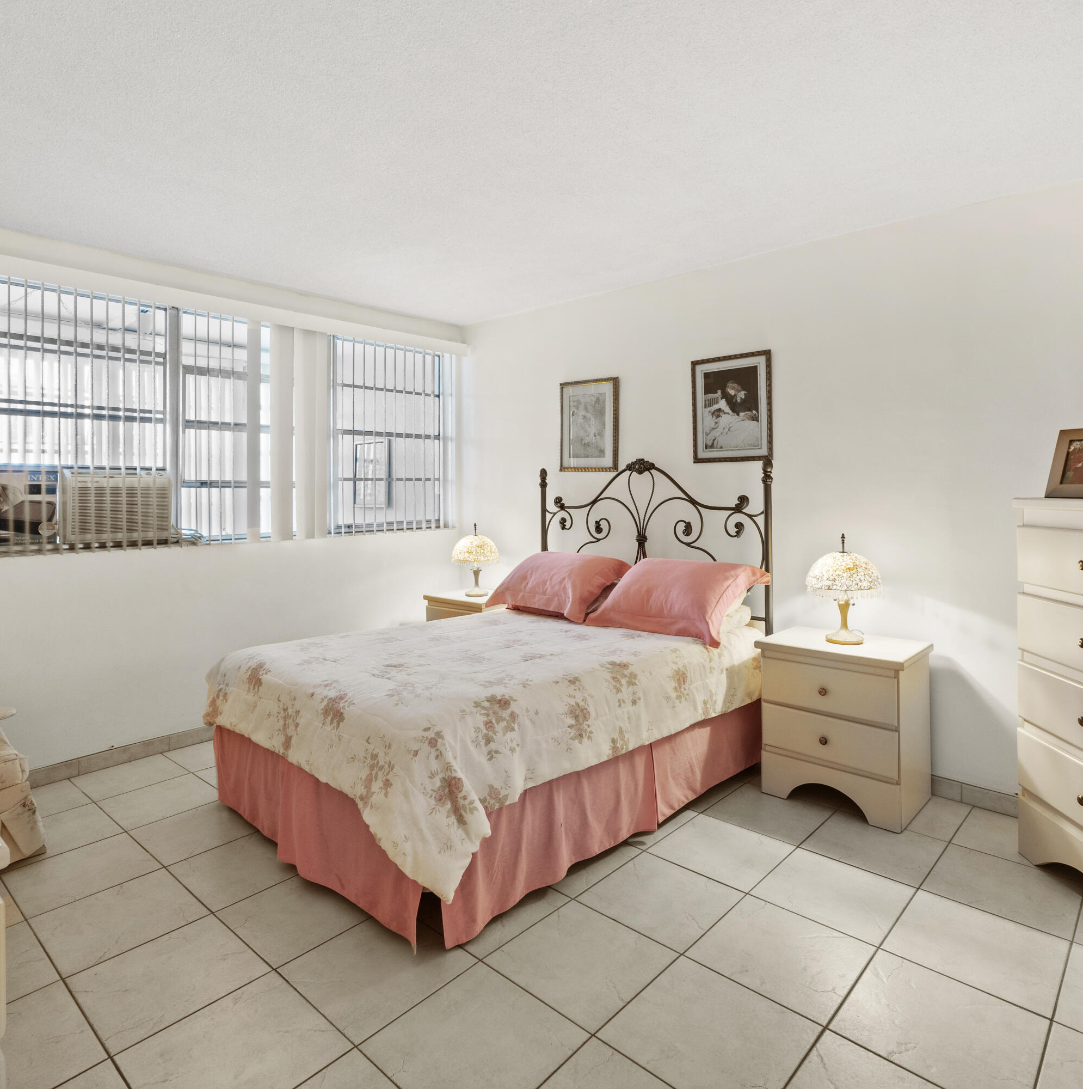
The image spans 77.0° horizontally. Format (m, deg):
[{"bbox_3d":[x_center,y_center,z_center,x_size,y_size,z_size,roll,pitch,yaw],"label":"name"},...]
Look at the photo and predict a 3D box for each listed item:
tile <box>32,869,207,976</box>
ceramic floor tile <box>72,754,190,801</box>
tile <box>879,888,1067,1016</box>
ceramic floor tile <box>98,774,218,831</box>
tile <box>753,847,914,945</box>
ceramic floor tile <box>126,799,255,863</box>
[{"bbox_3d":[-1.327,1.165,2.145,0.395,0.010,0.395,3,4,42],"label":"tile"},{"bbox_3d":[-1.971,1.115,3.268,0.400,0.010,0.400,2,5,42],"label":"ceramic floor tile"},{"bbox_3d":[1.262,1.160,1.971,0.400,0.010,0.400,2,5,42],"label":"tile"},{"bbox_3d":[-1.691,1.142,3.030,0.405,0.010,0.405,2,4,42],"label":"ceramic floor tile"},{"bbox_3d":[0.968,1.145,2.248,0.395,0.010,0.395,3,4,42],"label":"tile"},{"bbox_3d":[-1.379,1.155,2.748,0.405,0.010,0.405,2,4,42],"label":"ceramic floor tile"}]

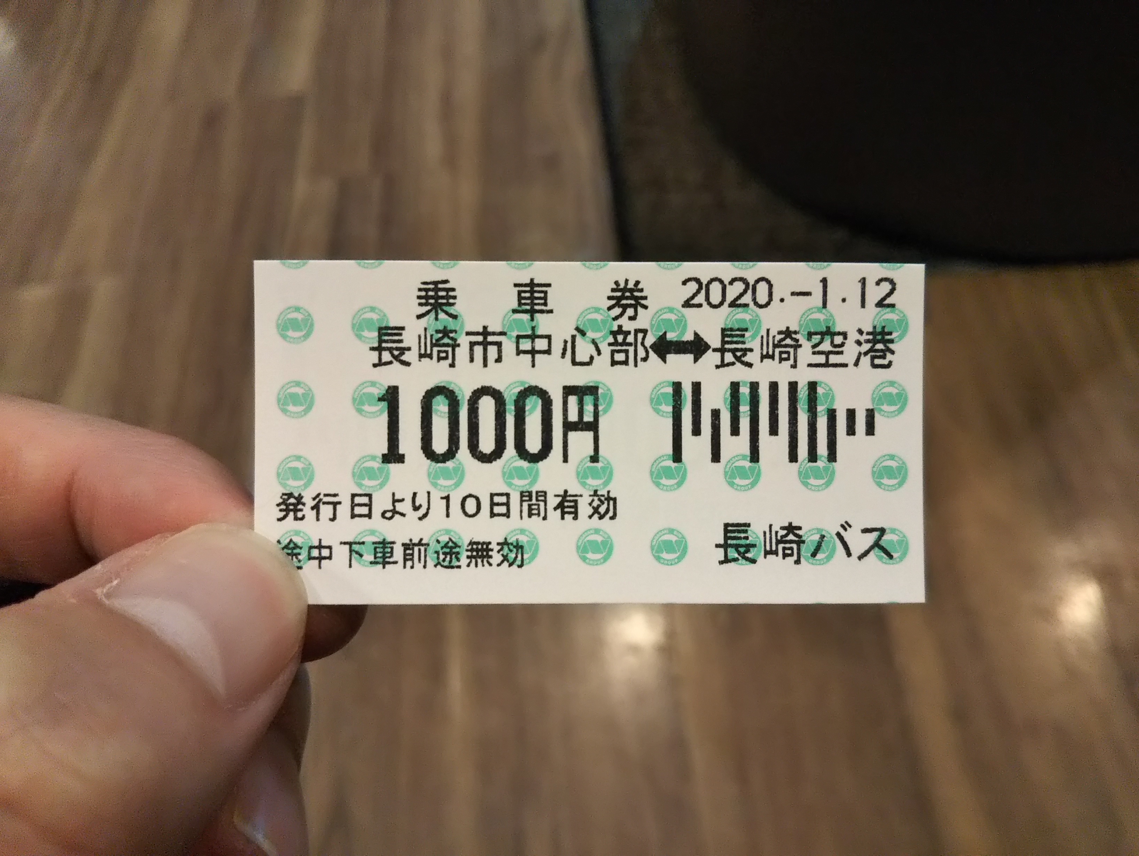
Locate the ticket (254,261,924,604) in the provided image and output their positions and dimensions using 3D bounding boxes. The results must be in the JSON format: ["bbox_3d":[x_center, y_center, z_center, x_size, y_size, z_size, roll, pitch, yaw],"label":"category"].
[{"bbox_3d":[0.002,0.000,0.085,0.058,0.001,0.029,0,90,-1],"label":"ticket"}]

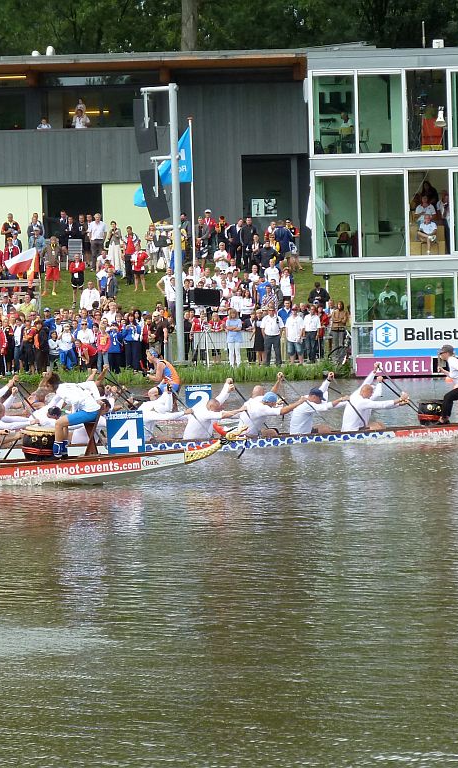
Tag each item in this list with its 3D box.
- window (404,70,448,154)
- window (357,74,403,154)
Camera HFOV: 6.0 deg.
[{"bbox_3d":[5.909,-8.153,130.100,1.250,2.400,0.100,-2,1,4],"label":"window"},{"bbox_3d":[4.419,-7.861,126.836,1.290,2.300,0.100,-1,1,2],"label":"window"}]

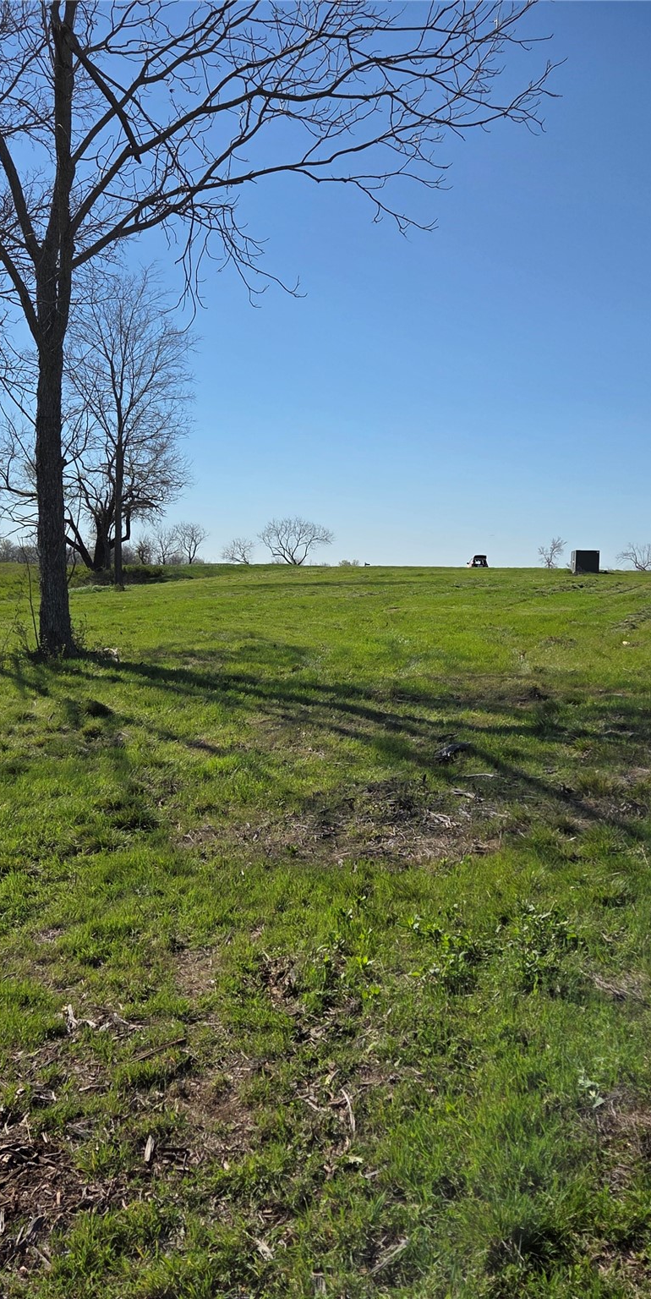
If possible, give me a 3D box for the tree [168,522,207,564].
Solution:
[{"bbox_3d":[-15.952,-12.508,135.000,4.444,4.921,4.286,0,4,0],"label":"tree"}]

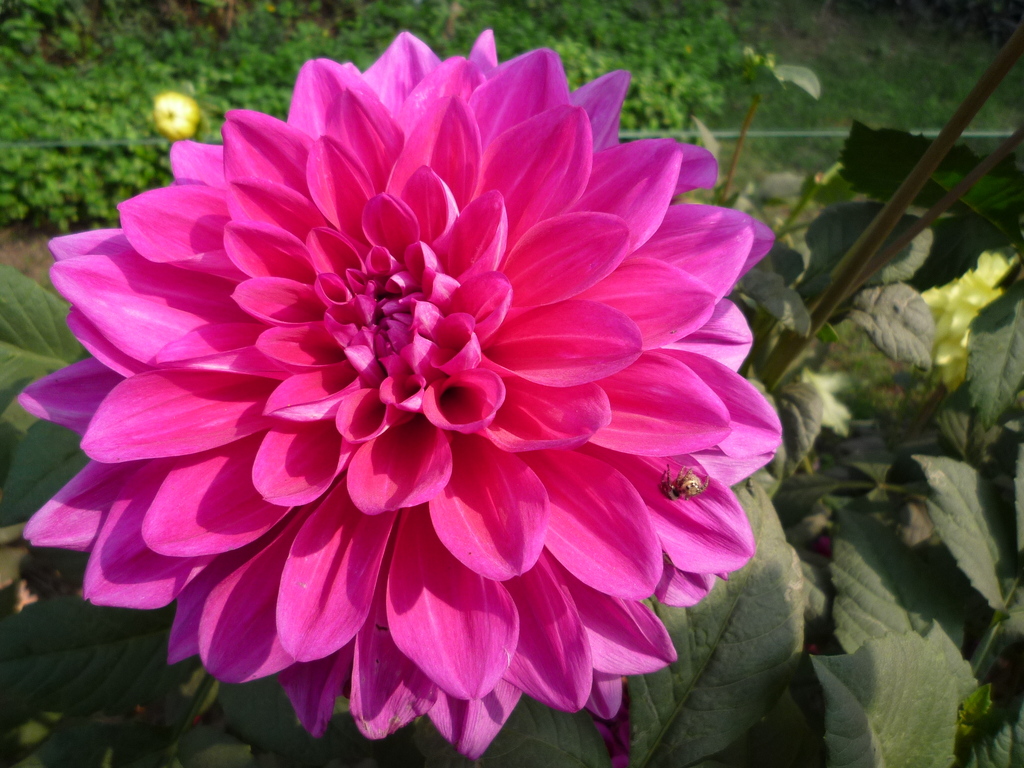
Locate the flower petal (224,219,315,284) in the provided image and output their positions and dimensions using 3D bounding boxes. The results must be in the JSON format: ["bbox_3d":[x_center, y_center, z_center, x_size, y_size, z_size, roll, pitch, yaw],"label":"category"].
[{"bbox_3d":[-0.069,-0.038,0.213,0.029,0.017,0.011,25,-7,-12],"label":"flower petal"}]

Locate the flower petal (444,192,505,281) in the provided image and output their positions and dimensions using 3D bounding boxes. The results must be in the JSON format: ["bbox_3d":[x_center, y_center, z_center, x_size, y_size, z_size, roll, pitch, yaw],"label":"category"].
[{"bbox_3d":[-0.009,-0.040,0.204,0.015,0.027,0.014,29,11,19],"label":"flower petal"}]

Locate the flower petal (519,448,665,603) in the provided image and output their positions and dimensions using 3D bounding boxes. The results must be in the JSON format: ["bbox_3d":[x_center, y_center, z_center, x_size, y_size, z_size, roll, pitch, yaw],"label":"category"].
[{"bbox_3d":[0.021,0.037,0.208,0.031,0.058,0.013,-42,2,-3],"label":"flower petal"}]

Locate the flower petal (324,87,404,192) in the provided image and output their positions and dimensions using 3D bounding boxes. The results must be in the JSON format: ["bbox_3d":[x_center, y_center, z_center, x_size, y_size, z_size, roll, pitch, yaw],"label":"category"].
[{"bbox_3d":[-0.045,-0.073,0.224,0.021,0.034,0.011,-30,7,-11],"label":"flower petal"}]

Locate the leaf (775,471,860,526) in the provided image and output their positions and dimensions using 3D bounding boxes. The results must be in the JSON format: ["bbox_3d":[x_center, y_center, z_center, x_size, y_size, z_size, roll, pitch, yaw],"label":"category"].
[{"bbox_3d":[0.126,0.049,0.310,0.038,0.012,0.026,-4,54,-10],"label":"leaf"}]

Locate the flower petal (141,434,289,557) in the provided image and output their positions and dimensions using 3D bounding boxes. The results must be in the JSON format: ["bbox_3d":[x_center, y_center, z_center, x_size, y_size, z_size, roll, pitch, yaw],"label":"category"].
[{"bbox_3d":[-0.087,0.033,0.225,0.051,0.012,0.027,-33,74,-26],"label":"flower petal"}]

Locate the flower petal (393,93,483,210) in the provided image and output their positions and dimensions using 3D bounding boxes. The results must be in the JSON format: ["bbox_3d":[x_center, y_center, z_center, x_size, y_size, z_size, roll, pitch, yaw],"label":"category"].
[{"bbox_3d":[-0.028,-0.081,0.266,0.027,0.045,0.012,27,26,10],"label":"flower petal"}]

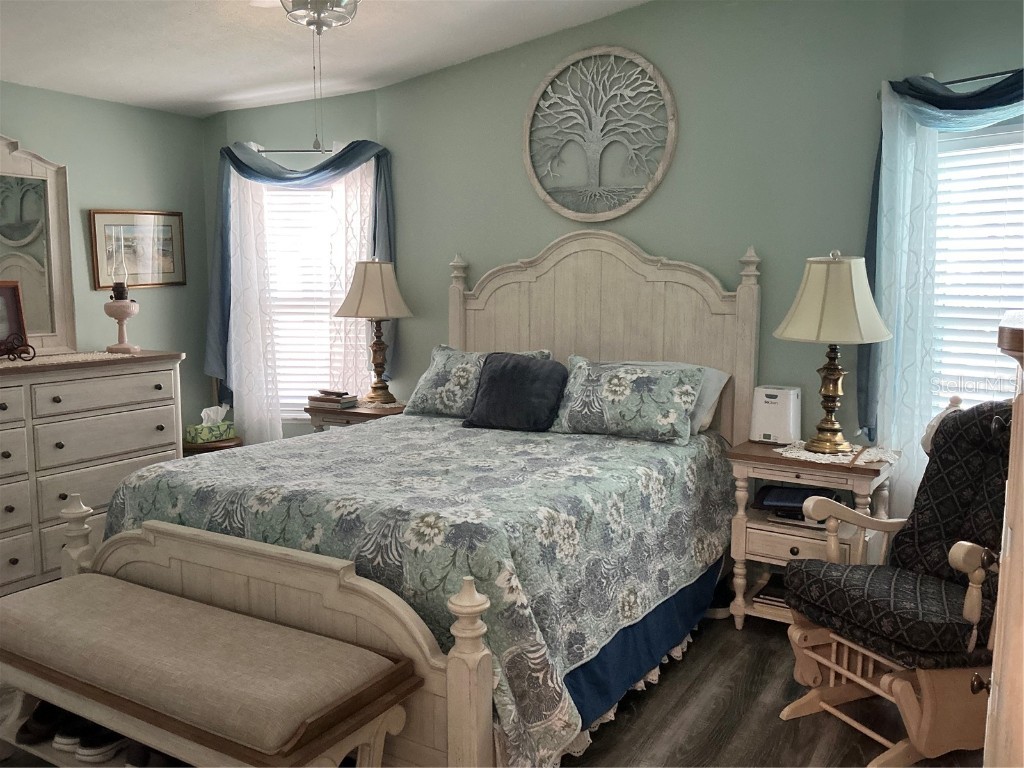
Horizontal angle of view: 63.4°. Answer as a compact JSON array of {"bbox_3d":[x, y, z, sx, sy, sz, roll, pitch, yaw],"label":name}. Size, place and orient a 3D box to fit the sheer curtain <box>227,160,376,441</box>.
[{"bbox_3d":[-1.273,-0.320,5.097,0.903,2.060,0.120,0,7,3],"label":"sheer curtain"}]

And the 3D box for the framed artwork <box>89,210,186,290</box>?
[{"bbox_3d":[-2.087,-0.756,4.661,0.030,0.430,0.580,4,8,32],"label":"framed artwork"}]

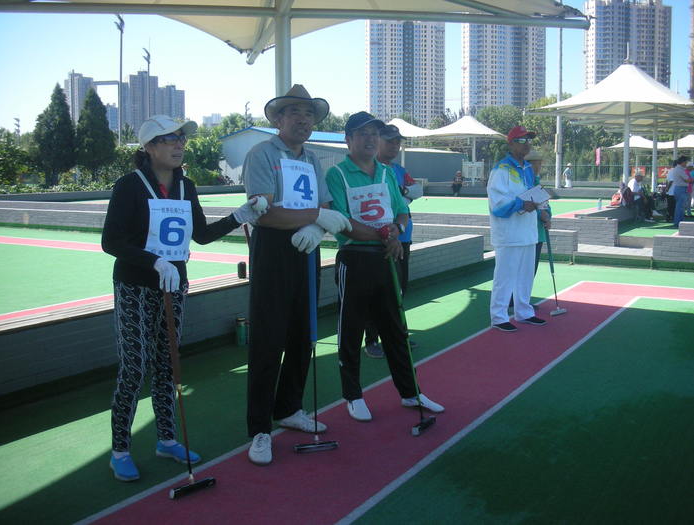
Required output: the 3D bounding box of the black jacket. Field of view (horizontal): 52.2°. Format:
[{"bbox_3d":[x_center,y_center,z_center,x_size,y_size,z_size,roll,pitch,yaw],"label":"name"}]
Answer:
[{"bbox_3d":[-0.778,-0.148,3.087,0.570,0.540,0.370,-5,9,-30],"label":"black jacket"}]

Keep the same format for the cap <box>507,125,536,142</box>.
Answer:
[{"bbox_3d":[1.547,-1.136,6.257,0.255,0.150,0.175,3,8,25],"label":"cap"}]

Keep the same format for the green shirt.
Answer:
[{"bbox_3d":[0.110,-0.349,3.987,0.460,0.530,0.280,-3,8,-25],"label":"green shirt"}]

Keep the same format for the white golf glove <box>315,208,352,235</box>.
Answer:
[{"bbox_3d":[-0.064,-0.195,3.332,0.160,0.100,0.100,25,6,6],"label":"white golf glove"}]

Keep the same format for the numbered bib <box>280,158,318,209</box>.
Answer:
[{"bbox_3d":[-0.229,-0.356,3.362,0.205,0.260,0.035,-3,8,-24],"label":"numbered bib"}]

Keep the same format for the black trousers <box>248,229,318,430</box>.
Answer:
[{"bbox_3d":[-0.312,0.334,3.474,0.350,1.020,0.300,-3,9,-22],"label":"black trousers"}]

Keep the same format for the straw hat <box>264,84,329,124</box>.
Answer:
[{"bbox_3d":[-0.231,-0.733,3.303,0.295,0.140,0.320,-3,-3,-20],"label":"straw hat"}]

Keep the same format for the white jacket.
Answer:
[{"bbox_3d":[1.480,-0.554,6.330,0.370,0.770,0.520,4,8,30],"label":"white jacket"}]

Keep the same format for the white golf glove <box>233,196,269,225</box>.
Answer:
[{"bbox_3d":[-0.434,-0.234,3.216,0.150,0.110,0.110,18,6,-6],"label":"white golf glove"}]

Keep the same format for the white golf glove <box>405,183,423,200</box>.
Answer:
[{"bbox_3d":[0.477,-0.501,4.999,0.120,0.130,0.130,-8,11,-44],"label":"white golf glove"}]

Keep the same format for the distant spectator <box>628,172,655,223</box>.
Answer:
[{"bbox_3d":[7.375,-1.616,17.736,0.680,1.250,0.520,5,8,33],"label":"distant spectator"}]

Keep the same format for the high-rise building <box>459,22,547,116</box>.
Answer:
[{"bbox_3d":[92.215,-100.332,418.793,45.000,98.000,18.000,-1,7,-8],"label":"high-rise building"}]

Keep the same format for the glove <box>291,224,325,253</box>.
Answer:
[{"bbox_3d":[-0.175,-0.109,3.210,0.150,0.150,0.120,0,8,0],"label":"glove"}]

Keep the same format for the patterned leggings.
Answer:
[{"bbox_3d":[-0.925,0.422,3.278,0.370,0.860,0.260,-6,9,-40],"label":"patterned leggings"}]

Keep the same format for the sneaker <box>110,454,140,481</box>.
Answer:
[{"bbox_3d":[-1.012,0.916,3.222,0.090,0.085,0.240,-5,9,-35],"label":"sneaker"}]

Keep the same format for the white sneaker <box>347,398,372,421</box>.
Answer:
[{"bbox_3d":[0.070,0.788,3.999,0.100,0.100,0.270,-2,8,-15],"label":"white sneaker"}]

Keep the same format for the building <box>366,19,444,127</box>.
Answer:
[{"bbox_3d":[36.719,-103.307,442.608,47.500,98.000,18.000,-1,7,-8],"label":"building"}]

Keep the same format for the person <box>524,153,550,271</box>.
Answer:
[{"bbox_3d":[1.778,-0.307,6.606,0.340,1.530,0.460,7,11,41],"label":"person"}]

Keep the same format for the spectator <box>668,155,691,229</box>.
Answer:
[{"bbox_3d":[7.468,-1.588,15.784,0.400,1.620,0.480,2,8,15],"label":"spectator"}]

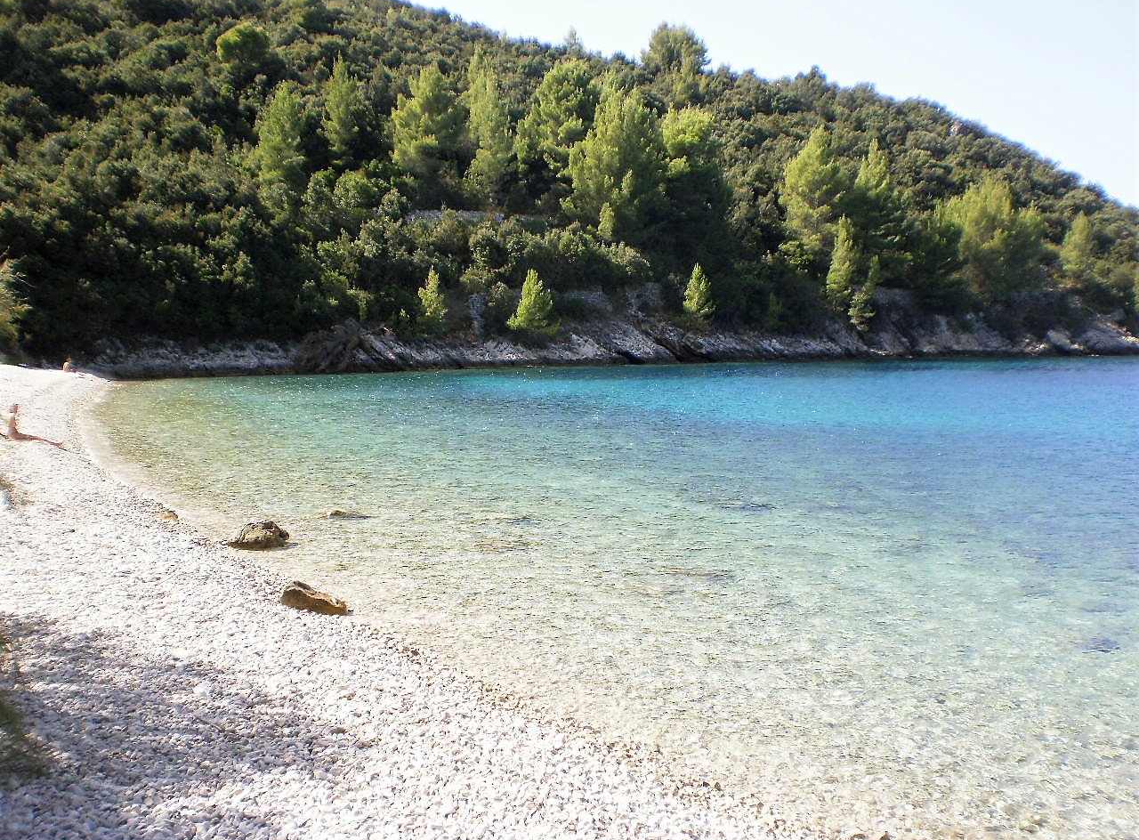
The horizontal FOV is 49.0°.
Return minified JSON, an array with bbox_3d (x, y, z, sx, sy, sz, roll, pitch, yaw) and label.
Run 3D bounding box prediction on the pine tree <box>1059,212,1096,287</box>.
[{"bbox_3d":[58.160,-19.430,143.000,4.270,8.590,4.150,2,5,22],"label":"pine tree"}]

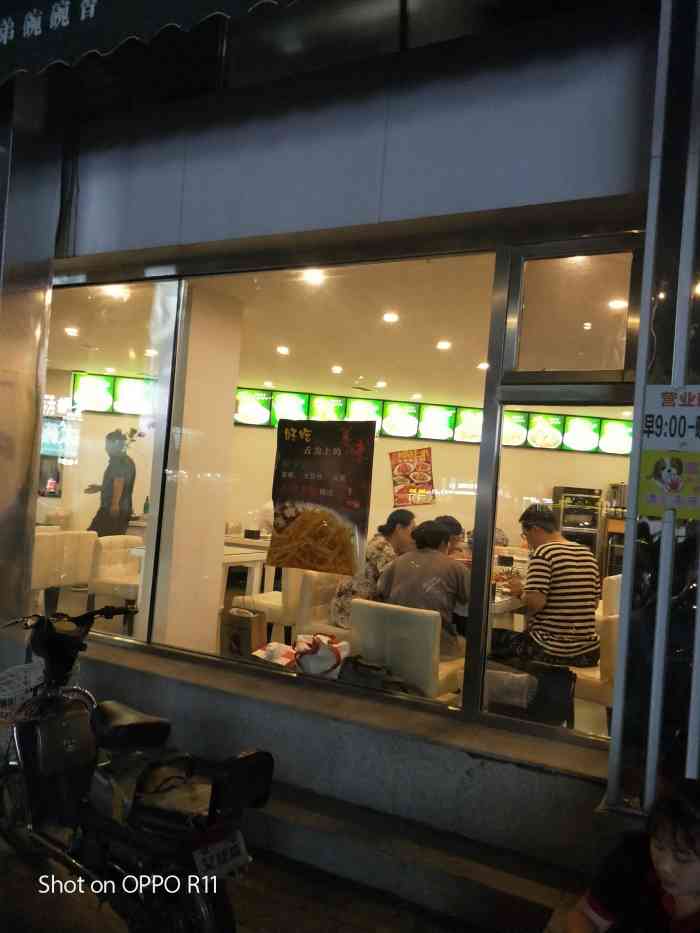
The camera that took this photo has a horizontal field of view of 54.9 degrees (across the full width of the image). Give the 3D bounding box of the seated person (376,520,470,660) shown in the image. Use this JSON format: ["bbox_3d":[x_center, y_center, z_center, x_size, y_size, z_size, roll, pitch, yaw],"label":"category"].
[{"bbox_3d":[0.431,0.930,3.824,0.500,1.230,0.720,3,-2,25],"label":"seated person"}]

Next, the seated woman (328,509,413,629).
[{"bbox_3d":[0.211,0.926,4.554,0.750,1.240,0.480,4,-2,19],"label":"seated woman"}]

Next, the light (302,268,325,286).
[{"bbox_3d":[-0.218,-1.116,3.978,0.120,0.050,0.120,3,-2,25],"label":"light"}]

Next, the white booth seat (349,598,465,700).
[{"bbox_3d":[0.310,1.132,3.657,0.490,0.800,0.530,3,-2,25],"label":"white booth seat"}]

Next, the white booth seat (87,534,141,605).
[{"bbox_3d":[-1.863,1.033,5.746,0.520,0.800,0.500,3,-2,25],"label":"white booth seat"}]

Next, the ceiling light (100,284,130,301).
[{"bbox_3d":[-1.613,-1.201,4.624,0.150,0.050,0.150,3,-2,25],"label":"ceiling light"}]

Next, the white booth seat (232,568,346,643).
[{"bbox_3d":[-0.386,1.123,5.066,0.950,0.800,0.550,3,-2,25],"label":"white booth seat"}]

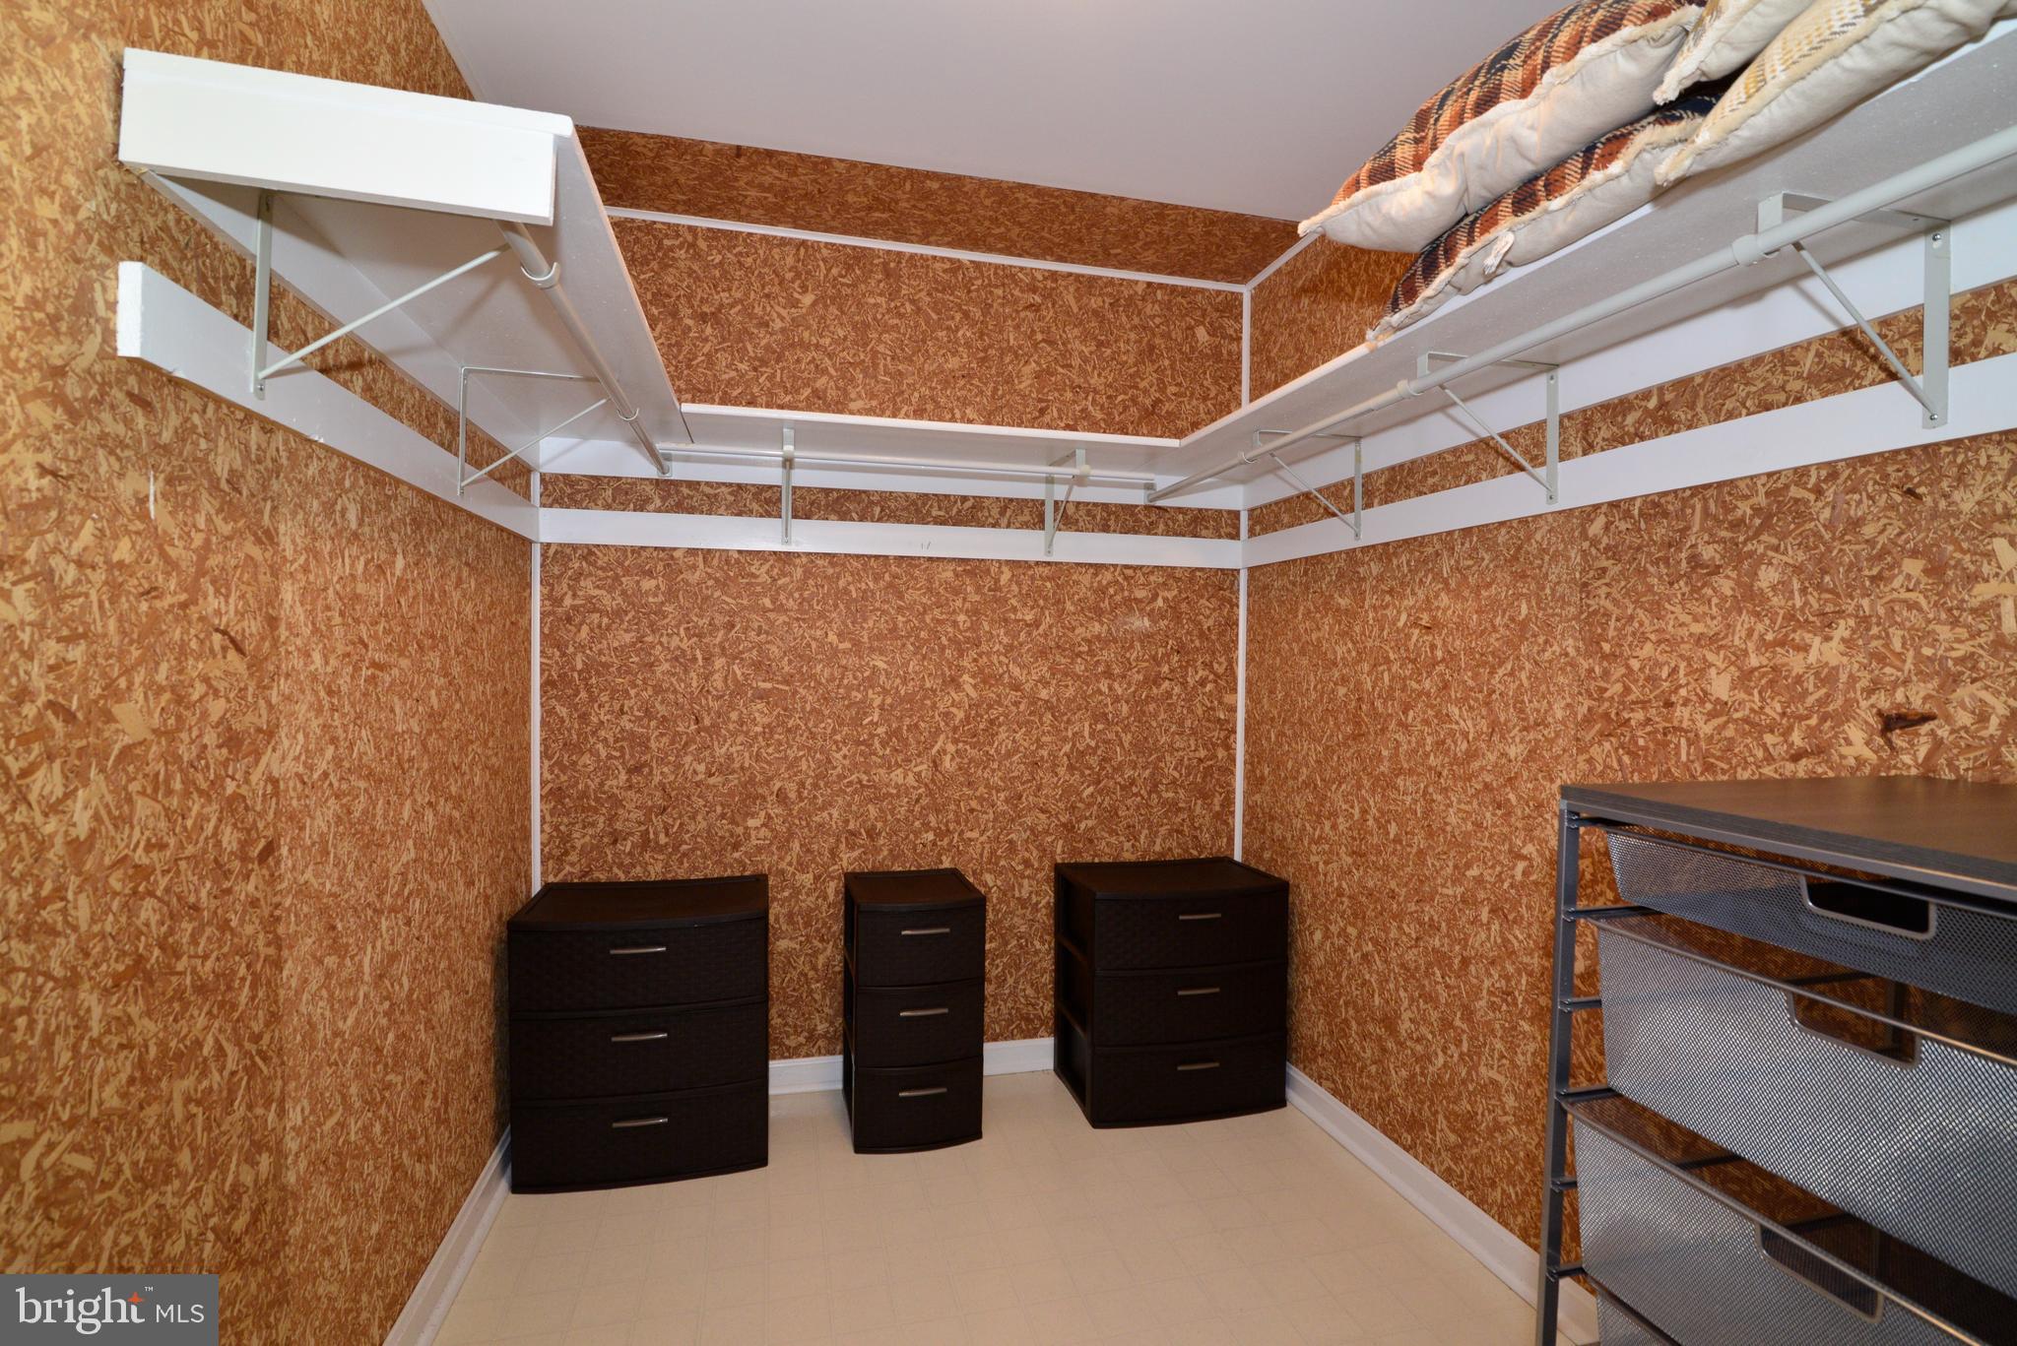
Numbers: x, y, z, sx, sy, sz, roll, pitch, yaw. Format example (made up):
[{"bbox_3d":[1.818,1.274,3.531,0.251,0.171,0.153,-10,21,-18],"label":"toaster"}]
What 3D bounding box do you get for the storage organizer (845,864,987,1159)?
[{"bbox_3d":[-0.254,0.867,2.358,0.318,0.610,0.345,0,1,-16],"label":"storage organizer"}]

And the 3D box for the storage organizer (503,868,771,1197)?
[{"bbox_3d":[-0.877,0.862,2.218,0.556,0.610,0.385,0,1,-13],"label":"storage organizer"}]

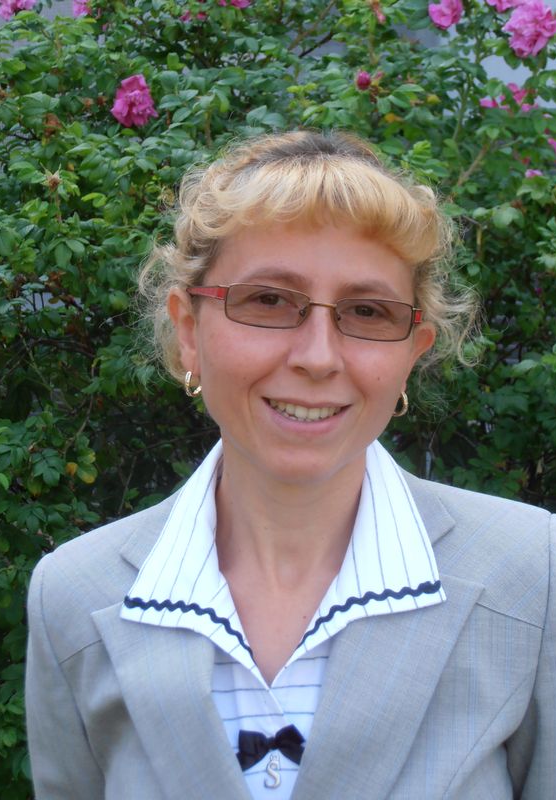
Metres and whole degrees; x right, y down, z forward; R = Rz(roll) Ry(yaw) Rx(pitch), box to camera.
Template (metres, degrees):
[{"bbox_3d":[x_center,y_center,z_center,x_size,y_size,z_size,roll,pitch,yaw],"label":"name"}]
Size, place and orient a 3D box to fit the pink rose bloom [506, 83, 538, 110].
[{"bbox_3d":[0.313,-0.388,2.600,0.043,0.038,0.036,0,2,6],"label":"pink rose bloom"}]

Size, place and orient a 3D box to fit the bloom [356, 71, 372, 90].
[{"bbox_3d":[0.108,-0.401,2.550,0.020,0.025,0.020,0,2,0],"label":"bloom"}]

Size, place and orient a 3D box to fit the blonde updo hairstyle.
[{"bbox_3d":[0.021,-0.097,1.380,0.225,0.178,0.215,6,2,-6],"label":"blonde updo hairstyle"}]

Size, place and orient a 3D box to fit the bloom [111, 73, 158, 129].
[{"bbox_3d":[-0.176,-0.367,2.500,0.059,0.065,0.048,0,2,3],"label":"bloom"}]

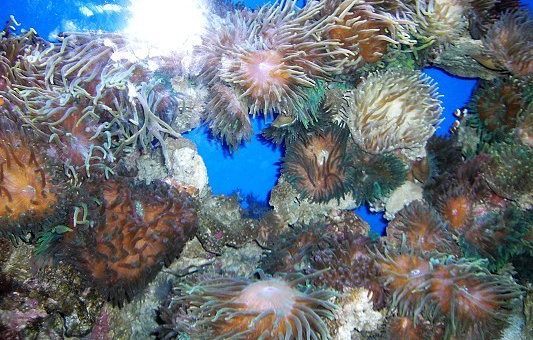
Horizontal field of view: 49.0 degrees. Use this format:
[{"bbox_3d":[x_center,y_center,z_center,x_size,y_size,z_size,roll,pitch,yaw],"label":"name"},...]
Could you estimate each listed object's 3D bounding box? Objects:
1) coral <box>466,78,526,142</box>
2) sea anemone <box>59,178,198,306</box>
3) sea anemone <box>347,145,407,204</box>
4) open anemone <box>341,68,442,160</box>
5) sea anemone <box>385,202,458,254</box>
[{"bbox_3d":[0.570,-0.147,1.450,0.143,0.151,0.120,5,14,19],"label":"coral"},{"bbox_3d":[-0.264,0.139,1.120,0.257,0.233,0.180,-3,13,-11],"label":"sea anemone"},{"bbox_3d":[0.248,0.010,1.320,0.130,0.129,0.110,-4,14,-17],"label":"sea anemone"},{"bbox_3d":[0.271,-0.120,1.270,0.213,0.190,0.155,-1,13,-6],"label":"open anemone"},{"bbox_3d":[0.326,0.124,1.240,0.146,0.113,0.120,0,13,0],"label":"sea anemone"}]

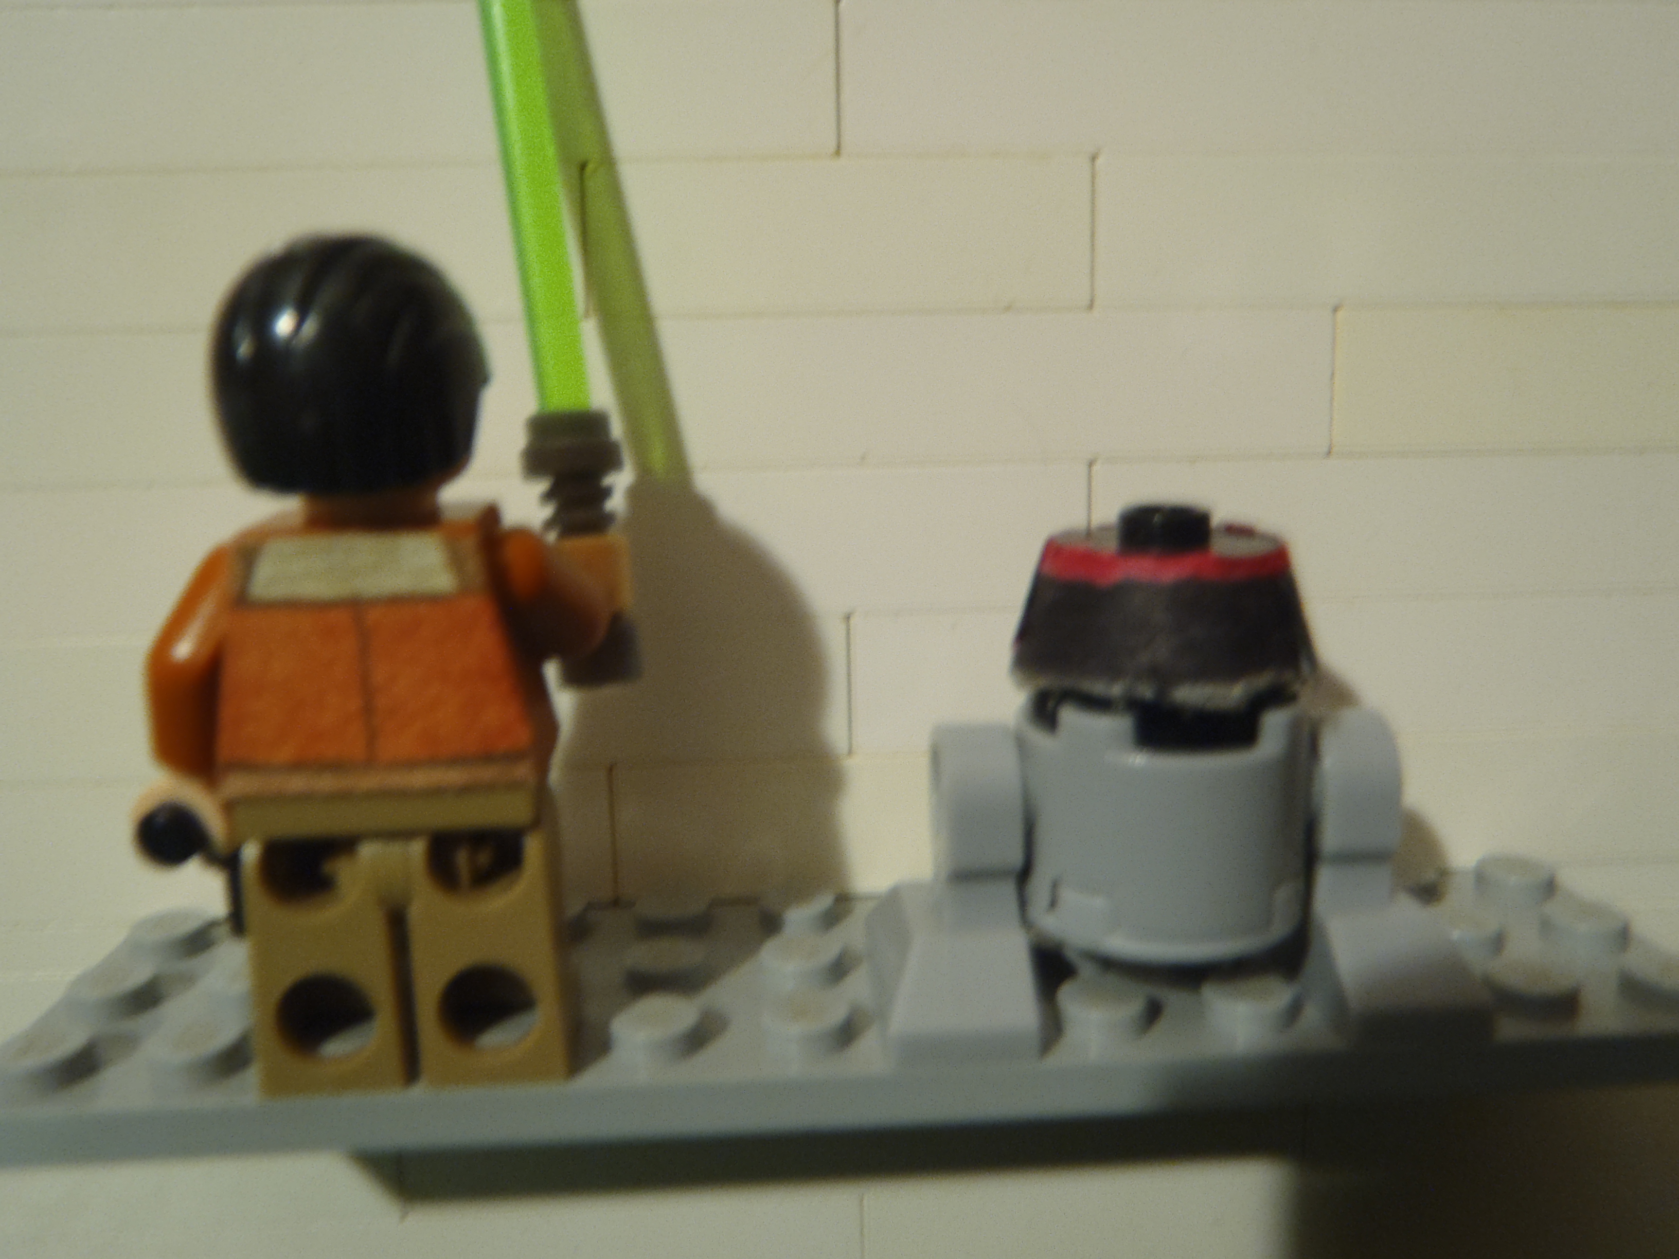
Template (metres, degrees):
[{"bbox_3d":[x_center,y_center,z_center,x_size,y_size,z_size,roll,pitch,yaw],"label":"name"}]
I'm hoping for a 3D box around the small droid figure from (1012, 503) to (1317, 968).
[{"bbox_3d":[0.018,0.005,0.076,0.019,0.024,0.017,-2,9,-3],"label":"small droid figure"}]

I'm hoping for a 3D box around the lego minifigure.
[{"bbox_3d":[-0.024,0.001,0.071,0.024,0.042,0.018,-2,9,-3],"label":"lego minifigure"}]

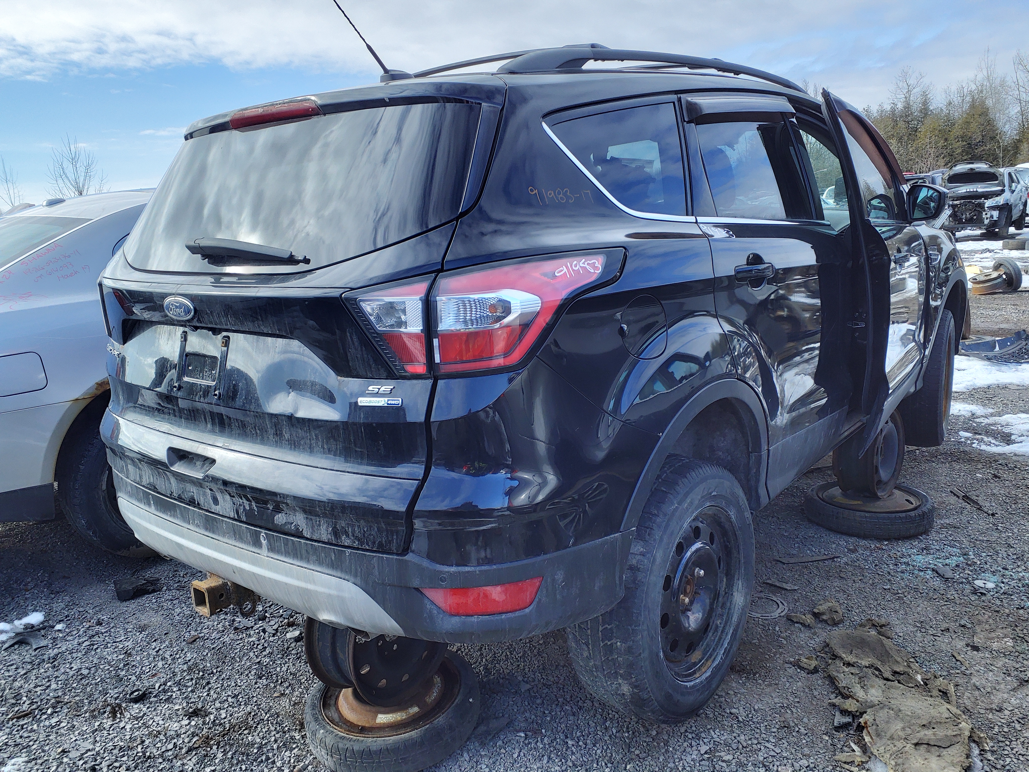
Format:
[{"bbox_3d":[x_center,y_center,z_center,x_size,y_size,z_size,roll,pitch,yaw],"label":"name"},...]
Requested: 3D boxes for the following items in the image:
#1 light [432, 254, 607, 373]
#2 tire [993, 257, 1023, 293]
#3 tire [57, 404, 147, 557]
[{"bbox_3d":[0.039,-0.145,1.508,0.180,0.210,0.390,7,17,40],"label":"light"},{"bbox_3d":[6.579,-1.477,10.300,0.130,0.460,0.460,-10,13,-3],"label":"tire"},{"bbox_3d":[-1.690,0.440,3.530,0.220,0.660,0.660,3,14,41],"label":"tire"}]

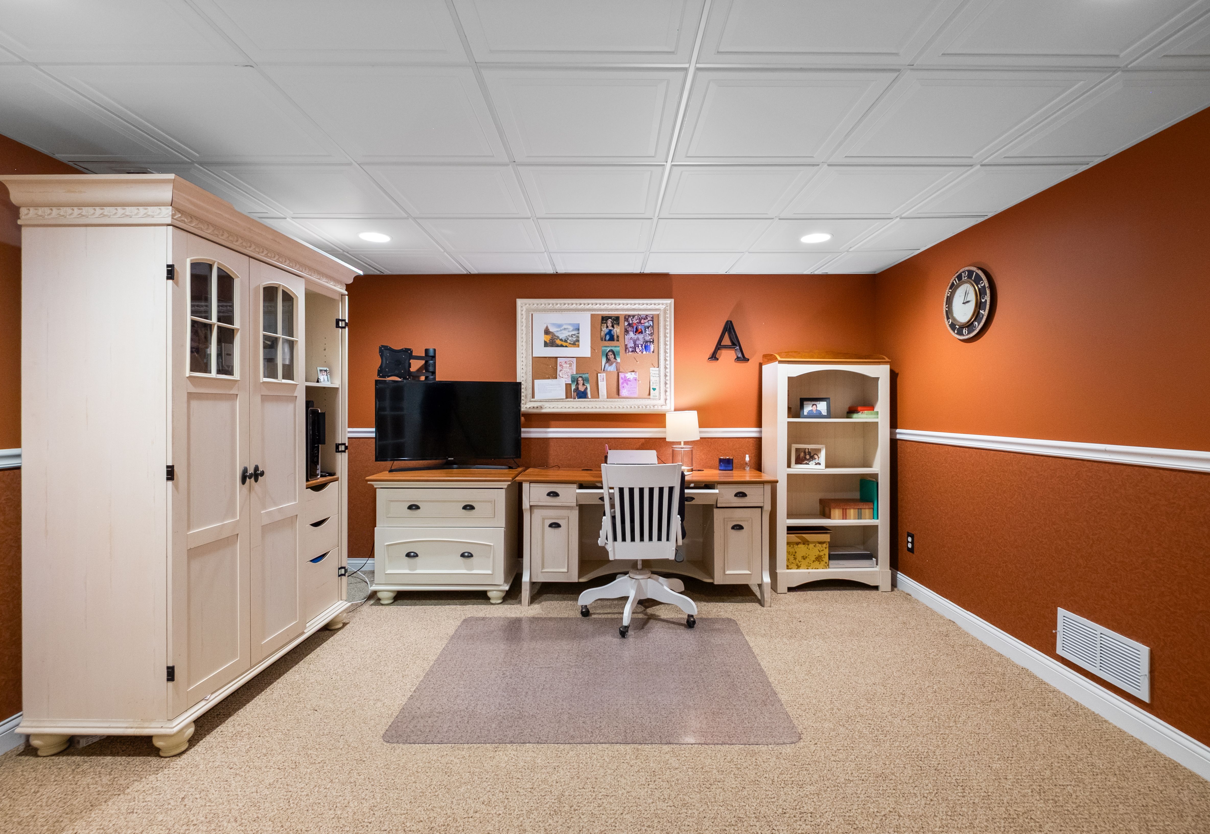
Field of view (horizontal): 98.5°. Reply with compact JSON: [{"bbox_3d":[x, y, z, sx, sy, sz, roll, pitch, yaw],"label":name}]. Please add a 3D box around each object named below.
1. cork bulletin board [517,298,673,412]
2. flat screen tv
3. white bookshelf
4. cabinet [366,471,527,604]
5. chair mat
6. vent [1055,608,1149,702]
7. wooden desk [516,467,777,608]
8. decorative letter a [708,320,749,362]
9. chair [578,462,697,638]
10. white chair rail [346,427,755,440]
[{"bbox_3d":[-0.063,-0.438,3.750,1.133,0.823,0.045,0,1,0],"label":"cork bulletin board"},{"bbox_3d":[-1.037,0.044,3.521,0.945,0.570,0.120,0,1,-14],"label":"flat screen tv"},{"bbox_3d":[1.482,0.348,3.531,0.740,1.570,0.347,0,0,0],"label":"white bookshelf"},{"bbox_3d":[-0.981,0.743,3.383,0.862,0.760,0.580,0,1,0],"label":"cabinet"},{"bbox_3d":[-0.036,1.131,2.376,1.485,0.012,1.126,0,0,0],"label":"chair mat"},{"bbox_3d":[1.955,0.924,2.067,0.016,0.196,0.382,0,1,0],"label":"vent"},{"bbox_3d":[0.248,0.746,3.353,1.535,0.767,0.566,0,0,0],"label":"wooden desk"},{"bbox_3d":[0.882,-0.540,3.730,0.297,0.291,0.036,0,0,0],"label":"decorative letter a"},{"bbox_3d":[0.175,0.684,2.958,0.620,0.885,0.640,0,1,0],"label":"chair"},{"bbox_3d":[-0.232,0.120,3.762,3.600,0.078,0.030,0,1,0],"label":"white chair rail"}]

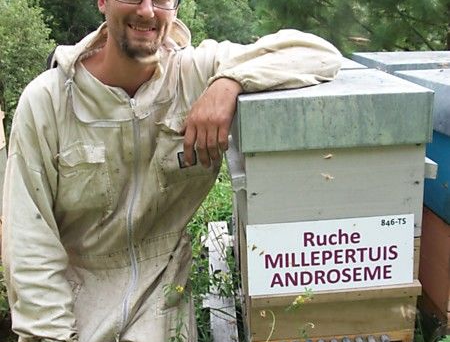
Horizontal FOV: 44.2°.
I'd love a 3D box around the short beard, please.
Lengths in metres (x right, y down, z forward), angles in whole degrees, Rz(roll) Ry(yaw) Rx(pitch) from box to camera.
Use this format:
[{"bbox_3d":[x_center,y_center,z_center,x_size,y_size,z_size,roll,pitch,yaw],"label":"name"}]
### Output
[{"bbox_3d":[-0.163,-0.233,1.055,0.085,0.055,0.050,4,18,-22],"label":"short beard"}]

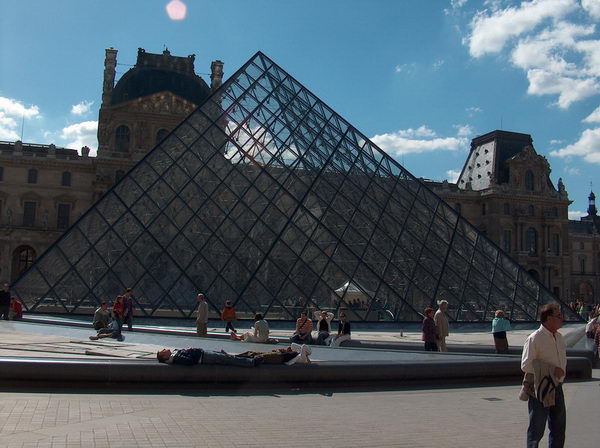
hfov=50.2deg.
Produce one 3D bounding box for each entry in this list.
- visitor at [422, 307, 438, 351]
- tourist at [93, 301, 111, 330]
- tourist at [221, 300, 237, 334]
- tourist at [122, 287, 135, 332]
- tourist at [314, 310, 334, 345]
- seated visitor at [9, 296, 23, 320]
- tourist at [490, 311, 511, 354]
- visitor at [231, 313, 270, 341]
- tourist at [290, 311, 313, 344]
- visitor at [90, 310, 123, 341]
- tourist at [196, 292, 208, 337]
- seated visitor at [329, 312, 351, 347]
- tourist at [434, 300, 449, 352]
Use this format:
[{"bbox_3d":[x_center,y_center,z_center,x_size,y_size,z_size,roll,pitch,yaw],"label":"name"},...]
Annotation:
[{"bbox_3d":[3.373,2.962,16.611,0.360,1.600,0.480,-2,-7,26],"label":"visitor"},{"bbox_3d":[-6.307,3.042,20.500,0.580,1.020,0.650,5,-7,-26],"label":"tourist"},{"bbox_3d":[-3.268,4.219,29.117,0.550,1.480,0.450,5,-8,-30],"label":"tourist"},{"bbox_3d":[-5.583,2.983,20.903,0.420,1.740,0.500,-2,-7,26],"label":"tourist"},{"bbox_3d":[0.706,3.229,18.828,0.640,1.300,0.750,0,-7,14],"label":"tourist"},{"bbox_3d":[-11.186,3.482,25.131,0.520,1.250,0.750,-3,-8,37],"label":"seated visitor"},{"bbox_3d":[5.302,3.078,16.914,0.480,1.540,0.420,-2,-7,27],"label":"tourist"},{"bbox_3d":[-1.345,2.813,17.400,1.020,0.800,0.500,-1,-7,25],"label":"visitor"},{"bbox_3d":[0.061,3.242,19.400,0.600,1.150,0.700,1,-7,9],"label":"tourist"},{"bbox_3d":[-4.956,2.613,16.400,0.780,0.770,0.550,0,-7,15],"label":"visitor"},{"bbox_3d":[-3.000,2.997,19.705,0.400,1.720,0.500,-1,-7,21],"label":"tourist"},{"bbox_3d":[1.149,3.220,18.629,0.520,1.280,0.800,-3,-8,33],"label":"seated visitor"},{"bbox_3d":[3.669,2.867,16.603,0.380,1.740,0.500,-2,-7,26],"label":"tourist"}]

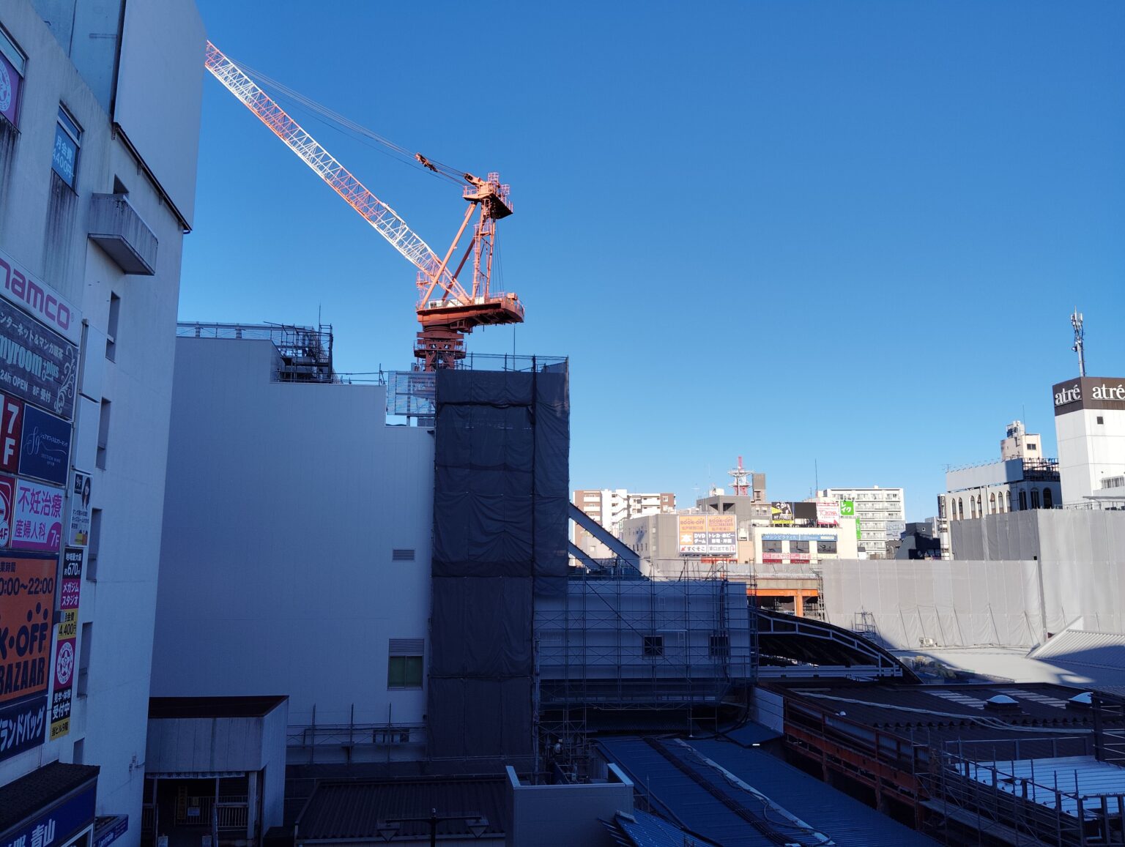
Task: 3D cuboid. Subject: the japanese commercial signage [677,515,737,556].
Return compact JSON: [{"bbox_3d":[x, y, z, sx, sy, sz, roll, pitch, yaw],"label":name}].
[{"bbox_3d":[27.629,21.297,173.489,11.436,7.779,0.600,1,-9,-4],"label":"japanese commercial signage"}]

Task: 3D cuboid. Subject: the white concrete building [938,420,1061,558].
[{"bbox_3d":[68.169,17.416,132.759,14.000,36.000,20.000,2,-9,-8],"label":"white concrete building"}]

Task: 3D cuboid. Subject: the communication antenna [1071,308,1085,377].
[{"bbox_3d":[60.857,-9.403,107.343,1.500,9.000,1.500,2,-9,-8],"label":"communication antenna"}]

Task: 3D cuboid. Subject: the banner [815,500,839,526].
[{"bbox_3d":[51.733,17.521,177.699,4.500,4.860,0.500,1,-9,-3],"label":"banner"}]

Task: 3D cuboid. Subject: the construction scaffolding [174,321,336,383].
[{"bbox_3d":[-17.106,-3.760,51.326,8.603,3.686,5.000,2,-9,-8],"label":"construction scaffolding"}]

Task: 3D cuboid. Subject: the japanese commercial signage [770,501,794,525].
[{"bbox_3d":[42.679,17.541,177.209,4.770,4.472,0.500,1,-9,-3],"label":"japanese commercial signage"}]

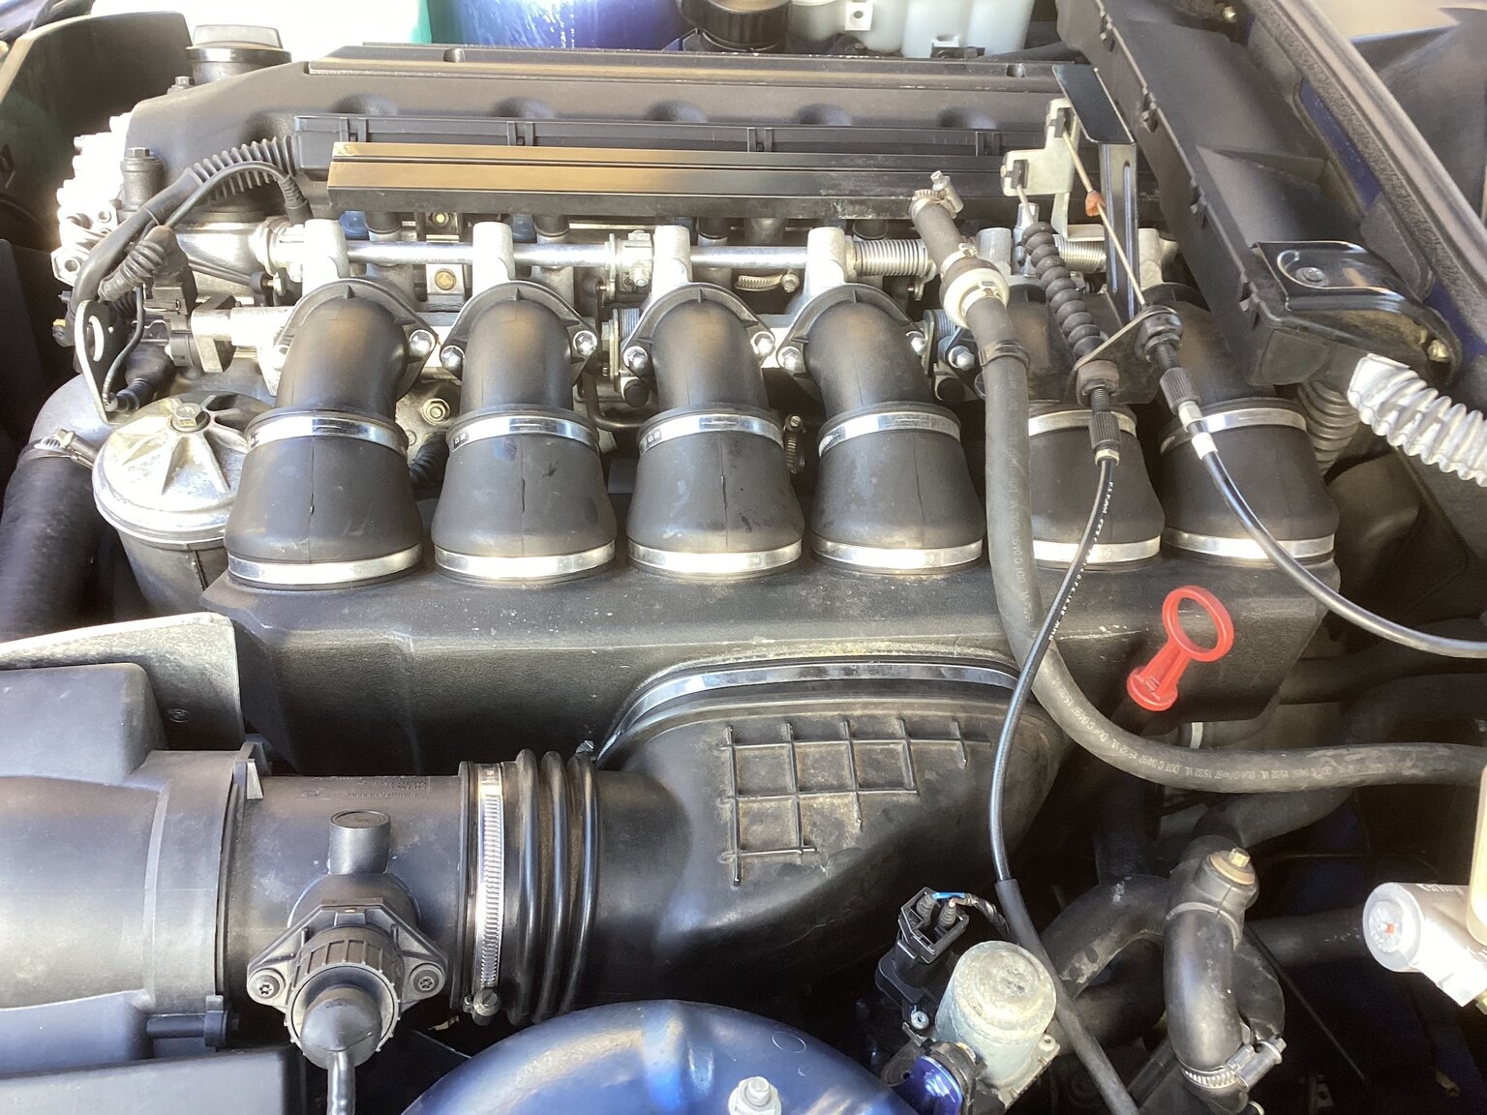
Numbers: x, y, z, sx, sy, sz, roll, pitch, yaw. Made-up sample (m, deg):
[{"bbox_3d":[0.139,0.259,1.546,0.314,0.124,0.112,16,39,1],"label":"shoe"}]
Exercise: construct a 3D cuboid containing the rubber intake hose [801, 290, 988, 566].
[{"bbox_3d":[0.079,-0.067,0.747,0.096,0.106,0.208,-2,45,-6],"label":"rubber intake hose"}]

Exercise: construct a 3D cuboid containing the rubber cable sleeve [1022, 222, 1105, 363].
[{"bbox_3d":[0.178,-0.150,0.743,0.018,0.018,0.108,-3,51,-6],"label":"rubber cable sleeve"}]

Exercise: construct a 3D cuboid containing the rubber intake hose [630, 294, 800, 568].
[{"bbox_3d":[-0.020,-0.065,0.735,0.096,0.106,0.208,-2,45,-6],"label":"rubber intake hose"}]

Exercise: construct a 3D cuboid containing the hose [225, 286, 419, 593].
[{"bbox_3d":[-0.220,-0.061,0.710,0.096,0.106,0.208,-2,45,-6],"label":"hose"}]

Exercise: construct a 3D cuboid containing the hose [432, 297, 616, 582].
[{"bbox_3d":[-0.119,-0.063,0.723,0.096,0.106,0.208,-2,45,-6],"label":"hose"}]

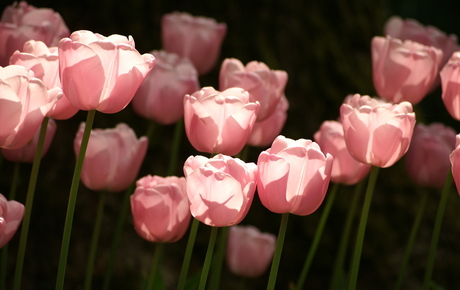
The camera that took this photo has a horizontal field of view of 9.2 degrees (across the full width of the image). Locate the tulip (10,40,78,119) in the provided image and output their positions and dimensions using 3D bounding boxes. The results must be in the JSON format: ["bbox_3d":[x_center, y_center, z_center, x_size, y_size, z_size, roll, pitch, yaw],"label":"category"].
[{"bbox_3d":[-0.164,-0.058,2.560,0.066,0.066,0.066,7,9,0],"label":"tulip"}]

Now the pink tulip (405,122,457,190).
[{"bbox_3d":[0.209,0.011,3.000,0.055,0.063,0.055,8,9,0],"label":"pink tulip"}]

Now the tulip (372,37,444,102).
[{"bbox_3d":[0.162,-0.068,2.630,0.064,0.059,0.062,7,5,0],"label":"tulip"}]

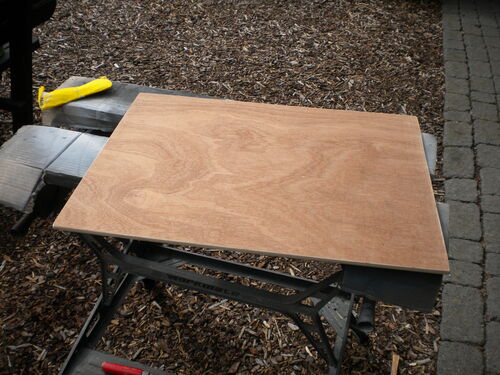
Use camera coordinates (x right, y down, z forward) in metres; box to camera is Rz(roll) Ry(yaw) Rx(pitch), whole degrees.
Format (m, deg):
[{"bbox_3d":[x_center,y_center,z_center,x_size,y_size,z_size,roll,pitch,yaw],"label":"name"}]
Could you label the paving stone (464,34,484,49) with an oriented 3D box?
[{"bbox_3d":[1.633,-1.038,3.689,0.137,0.060,0.220,10,40,11],"label":"paving stone"}]

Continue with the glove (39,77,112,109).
[{"bbox_3d":[-0.502,-0.273,1.453,0.210,0.045,0.060,-25,46,-28],"label":"glove"}]

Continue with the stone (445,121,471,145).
[{"bbox_3d":[1.119,-0.265,2.733,0.142,0.060,0.251,10,40,11],"label":"stone"}]

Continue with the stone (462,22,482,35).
[{"bbox_3d":[1.682,-1.161,3.841,0.136,0.060,0.171,10,40,11],"label":"stone"}]

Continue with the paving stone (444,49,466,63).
[{"bbox_3d":[1.416,-0.884,3.497,0.138,0.060,0.202,10,40,11],"label":"paving stone"}]

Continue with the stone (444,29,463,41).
[{"bbox_3d":[1.508,-1.107,3.772,0.133,0.060,0.180,10,40,11],"label":"stone"}]

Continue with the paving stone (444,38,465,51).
[{"bbox_3d":[1.464,-0.999,3.638,0.136,0.060,0.163,10,40,11],"label":"paving stone"}]

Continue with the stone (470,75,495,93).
[{"bbox_3d":[1.450,-0.619,3.173,0.140,0.060,0.204,10,40,11],"label":"stone"}]

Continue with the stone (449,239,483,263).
[{"bbox_3d":[0.874,0.278,2.063,0.132,0.060,0.124,10,40,11],"label":"stone"}]

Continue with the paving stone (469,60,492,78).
[{"bbox_3d":[1.510,-0.755,3.340,0.137,0.060,0.231,10,40,11],"label":"paving stone"}]

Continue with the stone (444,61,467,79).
[{"bbox_3d":[1.353,-0.746,3.327,0.137,0.060,0.240,10,40,11],"label":"stone"}]

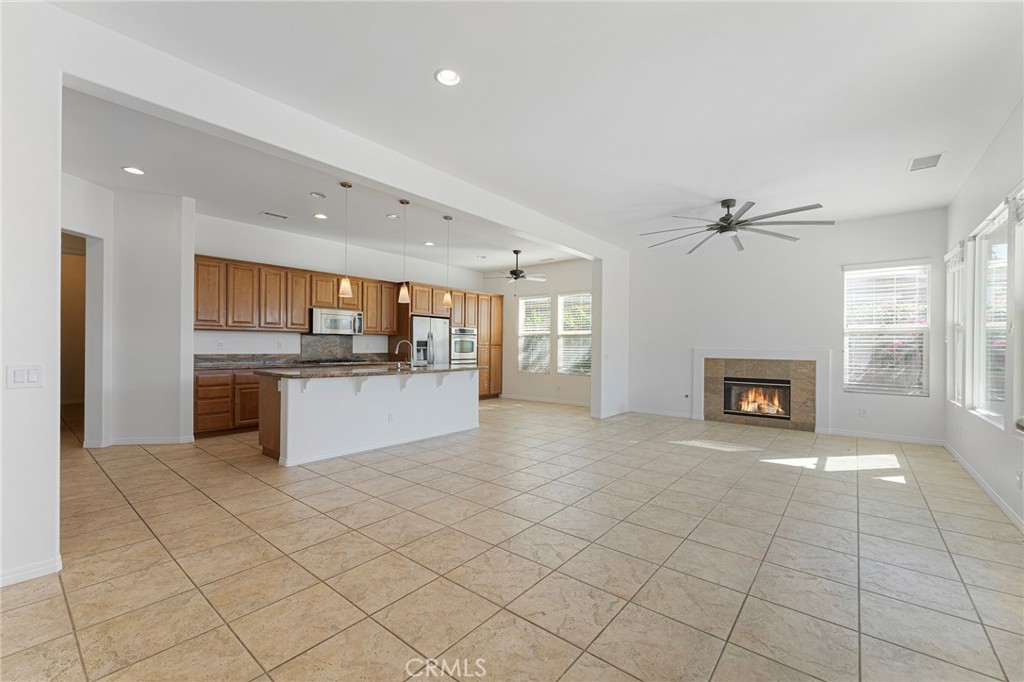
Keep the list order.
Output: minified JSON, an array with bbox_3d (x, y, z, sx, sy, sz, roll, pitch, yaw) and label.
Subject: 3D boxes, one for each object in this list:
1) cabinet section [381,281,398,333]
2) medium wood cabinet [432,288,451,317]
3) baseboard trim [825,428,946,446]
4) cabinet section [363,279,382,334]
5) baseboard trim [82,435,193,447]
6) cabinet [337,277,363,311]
[{"bbox_3d":[-2.208,-0.552,6.905,0.330,0.863,0.316,0,-1,40],"label":"cabinet section"},{"bbox_3d":[-1.635,-0.788,8.259,0.550,0.569,0.465,-1,-1,41],"label":"medium wood cabinet"},{"bbox_3d":[5.052,1.296,5.440,1.183,0.092,0.022,0,-1,36],"label":"baseboard trim"},{"bbox_3d":[-2.423,-0.555,6.657,0.330,0.864,0.342,0,-1,40],"label":"cabinet section"},{"bbox_3d":[-4.473,1.207,4.807,1.077,0.090,0.030,1,-1,-17],"label":"baseboard trim"},{"bbox_3d":[-2.914,-0.807,6.993,0.330,0.563,0.432,-1,-1,41],"label":"cabinet"}]

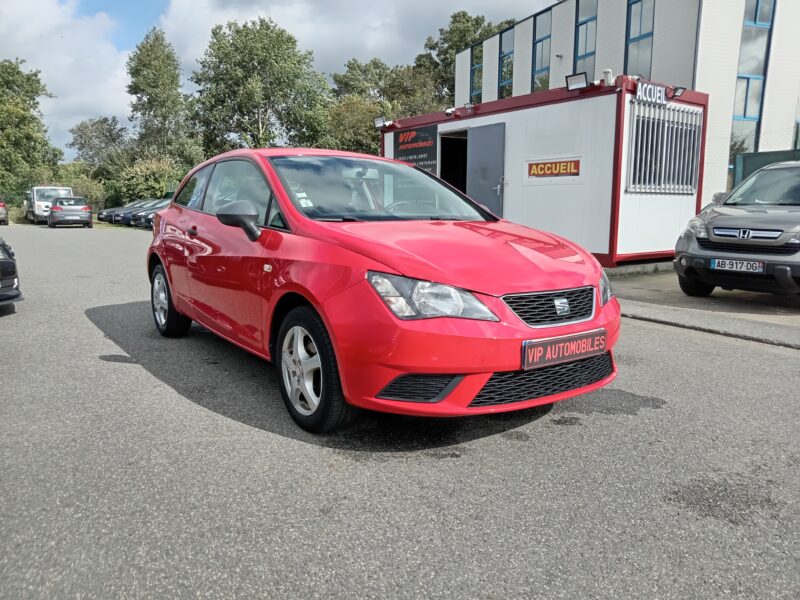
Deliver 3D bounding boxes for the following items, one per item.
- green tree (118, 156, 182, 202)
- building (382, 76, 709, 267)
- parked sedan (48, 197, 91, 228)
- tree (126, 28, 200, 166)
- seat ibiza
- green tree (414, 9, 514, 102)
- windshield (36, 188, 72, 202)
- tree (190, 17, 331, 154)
[{"bbox_3d":[-17.782,-7.942,41.254,4.600,4.487,4.600,0,9,0],"label":"green tree"},{"bbox_3d":[2.353,-2.326,11.461,2.439,2.677,6.028,-7,11,-36],"label":"building"},{"bbox_3d":[-16.653,-4.396,28.928,1.790,1.460,4.200,-6,11,-30],"label":"parked sedan"},{"bbox_3d":[-18.483,-13.621,45.392,6.300,14.364,6.300,0,9,0],"label":"tree"},{"bbox_3d":[-0.481,-0.325,3.943,1.720,1.430,4.030,-7,11,-36],"label":"seat ibiza"},{"bbox_3d":[5.000,-13.964,44.330,9.000,15.307,9.000,0,9,0],"label":"green tree"},{"bbox_3d":[-18.890,-5.697,31.500,1.680,0.770,0.350,-7,11,-35],"label":"windshield"},{"bbox_3d":[-10.187,-13.123,42.436,10.200,14.308,10.200,0,9,0],"label":"tree"}]

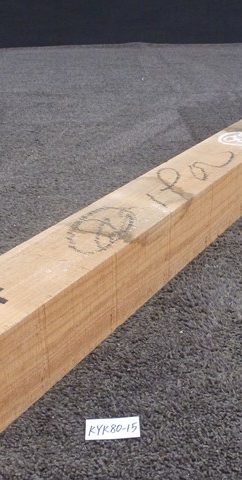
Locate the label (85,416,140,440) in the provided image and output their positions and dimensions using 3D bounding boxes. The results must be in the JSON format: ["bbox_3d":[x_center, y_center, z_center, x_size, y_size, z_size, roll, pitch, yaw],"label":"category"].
[{"bbox_3d":[-0.009,0.205,0.585,0.059,0.002,0.029,-3,27,-2],"label":"label"}]

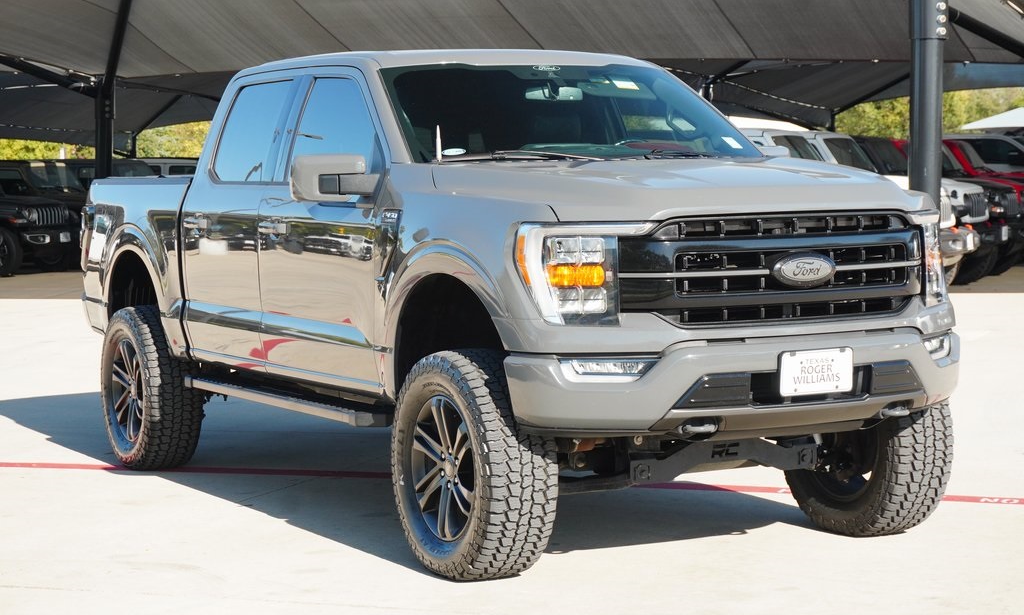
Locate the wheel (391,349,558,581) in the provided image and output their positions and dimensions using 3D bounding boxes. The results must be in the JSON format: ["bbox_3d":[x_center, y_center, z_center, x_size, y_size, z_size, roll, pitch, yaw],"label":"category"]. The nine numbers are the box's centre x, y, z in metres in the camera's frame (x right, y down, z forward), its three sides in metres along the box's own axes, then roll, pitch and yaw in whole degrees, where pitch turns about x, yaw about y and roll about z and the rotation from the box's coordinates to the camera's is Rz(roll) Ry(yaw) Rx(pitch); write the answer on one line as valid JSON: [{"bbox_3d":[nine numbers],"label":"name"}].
[{"bbox_3d":[-0.144,0.577,7.635,0.312,0.833,0.843,-3,4,-27],"label":"wheel"}]

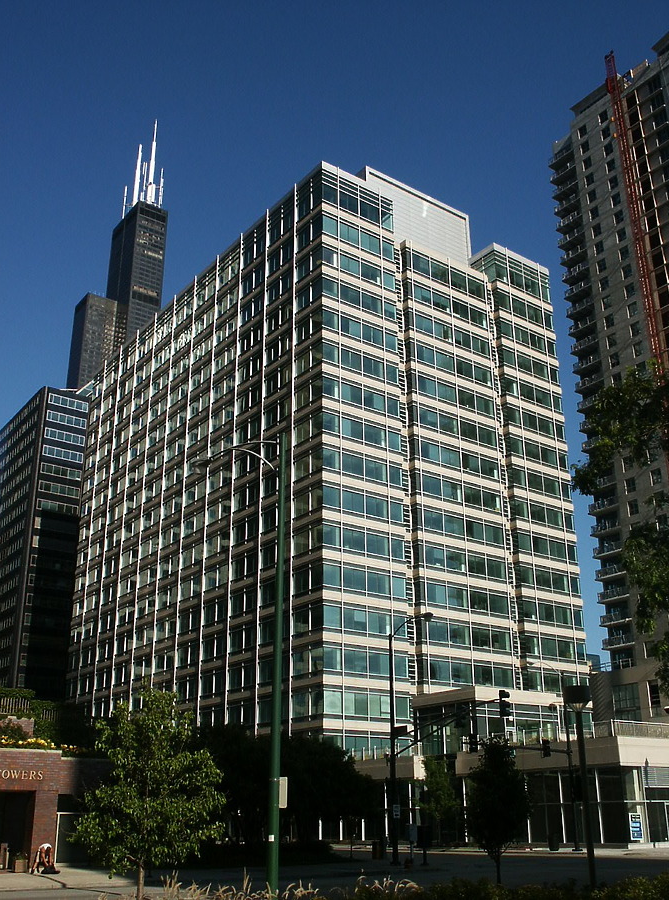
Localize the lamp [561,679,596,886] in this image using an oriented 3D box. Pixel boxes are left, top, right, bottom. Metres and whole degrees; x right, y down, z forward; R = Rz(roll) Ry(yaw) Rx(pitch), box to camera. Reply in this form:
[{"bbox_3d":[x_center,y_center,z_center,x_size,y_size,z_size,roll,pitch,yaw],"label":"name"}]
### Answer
[{"bbox_3d":[5.433,7.542,20.280,0.580,4.600,0.580,-6,-23,13],"label":"lamp"}]

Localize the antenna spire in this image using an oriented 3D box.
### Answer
[{"bbox_3d":[-153.240,-220.596,735.087,21.000,84.000,39.000,15,-27,-33],"label":"antenna spire"}]

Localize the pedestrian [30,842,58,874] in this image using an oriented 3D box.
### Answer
[{"bbox_3d":[-10.306,14.548,32.398,0.850,0.960,0.650,-17,-27,35],"label":"pedestrian"}]

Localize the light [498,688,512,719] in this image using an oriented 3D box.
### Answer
[{"bbox_3d":[6.106,9.079,32.591,0.420,1.030,0.370,15,-27,-33],"label":"light"}]

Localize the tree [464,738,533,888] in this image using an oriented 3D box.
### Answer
[{"bbox_3d":[3.670,8.209,20.297,1.500,3.400,1.500,-4,-22,9],"label":"tree"}]

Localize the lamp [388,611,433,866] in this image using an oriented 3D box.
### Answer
[{"bbox_3d":[3.067,11.379,36.108,0.450,9.450,2.950,15,-27,-33],"label":"lamp"}]

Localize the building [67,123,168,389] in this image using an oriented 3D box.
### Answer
[{"bbox_3d":[-158.869,-11.735,660.578,68.600,525.000,68.600,15,-27,-33],"label":"building"}]

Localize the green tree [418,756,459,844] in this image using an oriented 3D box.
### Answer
[{"bbox_3d":[6.566,22.389,57.992,2.800,5.500,2.800,-3,-22,5],"label":"green tree"}]

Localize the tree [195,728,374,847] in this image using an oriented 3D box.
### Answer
[{"bbox_3d":[-2.077,15.775,42.112,7.800,5.900,6.500,1,-22,-3],"label":"tree"}]

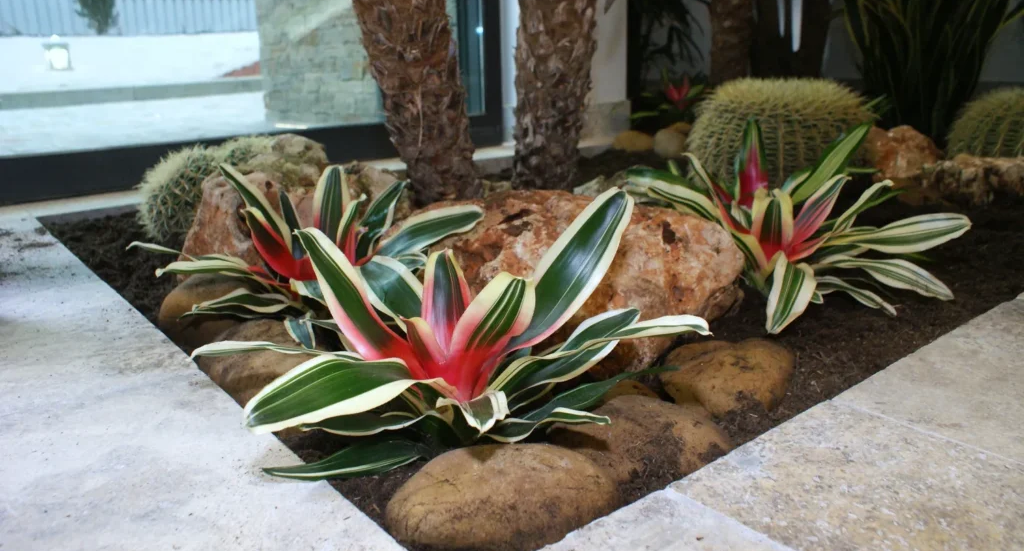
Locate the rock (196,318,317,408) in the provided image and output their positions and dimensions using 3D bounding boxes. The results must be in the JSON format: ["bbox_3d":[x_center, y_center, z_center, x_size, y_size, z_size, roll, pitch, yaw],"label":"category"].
[{"bbox_3d":[-0.340,0.120,1.047,0.170,0.125,0.136,-2,16,0],"label":"rock"}]

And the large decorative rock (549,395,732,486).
[{"bbox_3d":[0.160,0.206,0.955,0.225,0.085,0.160,3,16,17],"label":"large decorative rock"}]

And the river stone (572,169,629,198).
[{"bbox_3d":[0.281,-0.279,2.357,0.180,0.098,0.139,-2,16,0],"label":"river stone"}]

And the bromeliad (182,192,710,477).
[{"bbox_3d":[-0.064,0.049,0.869,0.549,0.287,0.471,-2,16,0],"label":"bromeliad"}]

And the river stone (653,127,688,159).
[{"bbox_3d":[0.793,-0.677,3.870,0.175,0.145,0.165,1,16,11],"label":"river stone"}]

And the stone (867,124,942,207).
[{"bbox_3d":[1.299,-0.368,2.550,0.240,0.230,0.220,6,17,26],"label":"stone"}]

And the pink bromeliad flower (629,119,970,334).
[{"bbox_3d":[0.572,-0.114,1.540,0.630,0.330,0.620,4,16,20],"label":"pink bromeliad flower"}]

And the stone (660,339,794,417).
[{"bbox_3d":[0.278,0.132,0.995,0.169,0.093,0.132,-2,16,0],"label":"stone"}]

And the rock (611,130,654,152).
[{"bbox_3d":[0.655,-0.742,4.180,0.235,0.115,0.190,0,16,9],"label":"rock"}]

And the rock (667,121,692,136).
[{"bbox_3d":[0.965,-0.820,4.400,0.180,0.125,0.170,1,16,12],"label":"rock"}]

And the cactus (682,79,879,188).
[{"bbox_3d":[0.794,-0.404,2.304,0.529,0.367,0.529,-2,16,0],"label":"cactus"}]

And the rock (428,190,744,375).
[{"bbox_3d":[0.129,-0.008,1.330,0.540,0.270,0.360,-3,15,-4],"label":"rock"}]

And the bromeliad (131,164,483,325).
[{"bbox_3d":[-0.351,-0.050,1.312,0.574,0.262,0.471,-2,16,0],"label":"bromeliad"}]

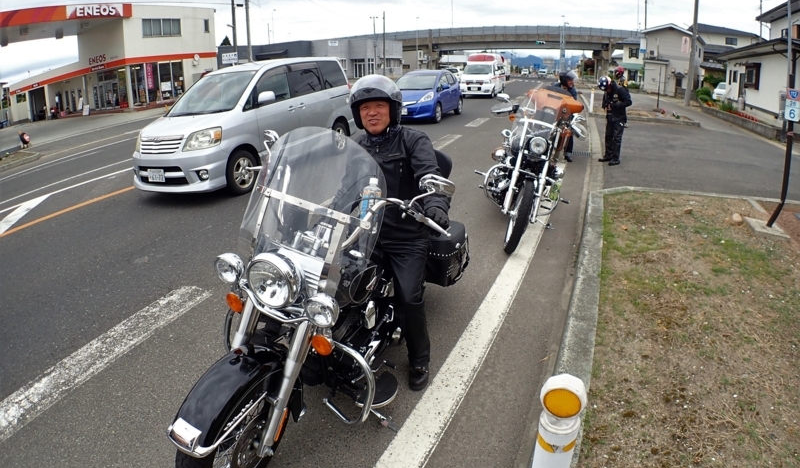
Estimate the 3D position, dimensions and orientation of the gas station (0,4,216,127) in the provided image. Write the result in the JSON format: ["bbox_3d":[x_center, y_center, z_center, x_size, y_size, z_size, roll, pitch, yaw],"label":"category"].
[{"bbox_3d":[-20.500,-10.900,36.800,12.500,6.400,13.500,11,20,34],"label":"gas station"}]

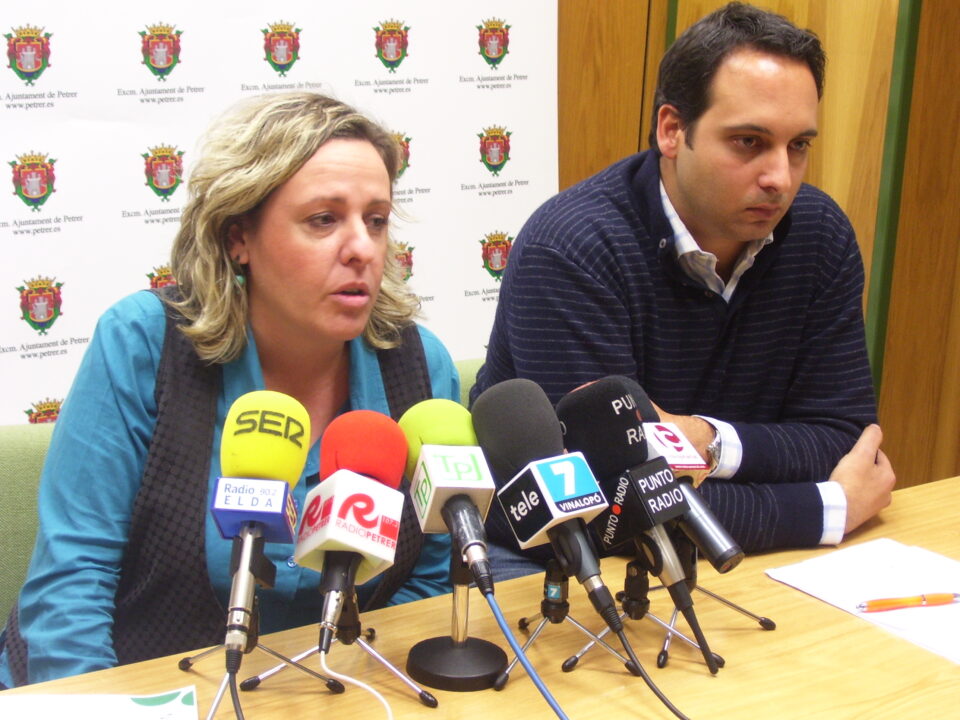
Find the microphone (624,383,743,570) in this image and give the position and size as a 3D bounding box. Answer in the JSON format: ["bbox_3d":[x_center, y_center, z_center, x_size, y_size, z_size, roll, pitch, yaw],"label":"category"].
[{"bbox_3d":[0.174,0.109,1.850,0.078,0.078,0.220,-9,52,-47],"label":"microphone"}]

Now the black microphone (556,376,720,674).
[{"bbox_3d":[0.152,0.152,1.777,0.080,0.274,0.080,-31,-9,38],"label":"black microphone"}]

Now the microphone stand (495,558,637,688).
[{"bbox_3d":[0.064,0.217,1.781,0.142,0.118,0.126,-2,16,-18],"label":"microphone stand"}]

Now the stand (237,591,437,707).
[{"bbox_3d":[-0.108,0.228,1.734,0.168,0.105,0.148,6,16,9],"label":"stand"}]

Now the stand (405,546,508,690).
[{"bbox_3d":[-0.017,0.226,1.720,0.092,0.125,0.092,2,15,-3],"label":"stand"}]

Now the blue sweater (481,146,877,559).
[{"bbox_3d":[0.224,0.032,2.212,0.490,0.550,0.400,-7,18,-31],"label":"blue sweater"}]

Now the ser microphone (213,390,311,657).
[{"bbox_3d":[-0.194,0.142,1.663,0.079,0.244,0.079,3,-30,6],"label":"ser microphone"}]

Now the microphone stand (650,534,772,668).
[{"bbox_3d":[0.192,0.210,1.828,0.158,0.120,0.140,8,16,17],"label":"microphone stand"}]

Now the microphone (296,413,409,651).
[{"bbox_3d":[-0.112,0.149,1.678,0.079,0.223,0.079,23,-33,-23],"label":"microphone"}]

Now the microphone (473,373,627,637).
[{"bbox_3d":[0.069,0.134,1.737,0.079,0.242,0.079,-10,-24,-36],"label":"microphone"}]

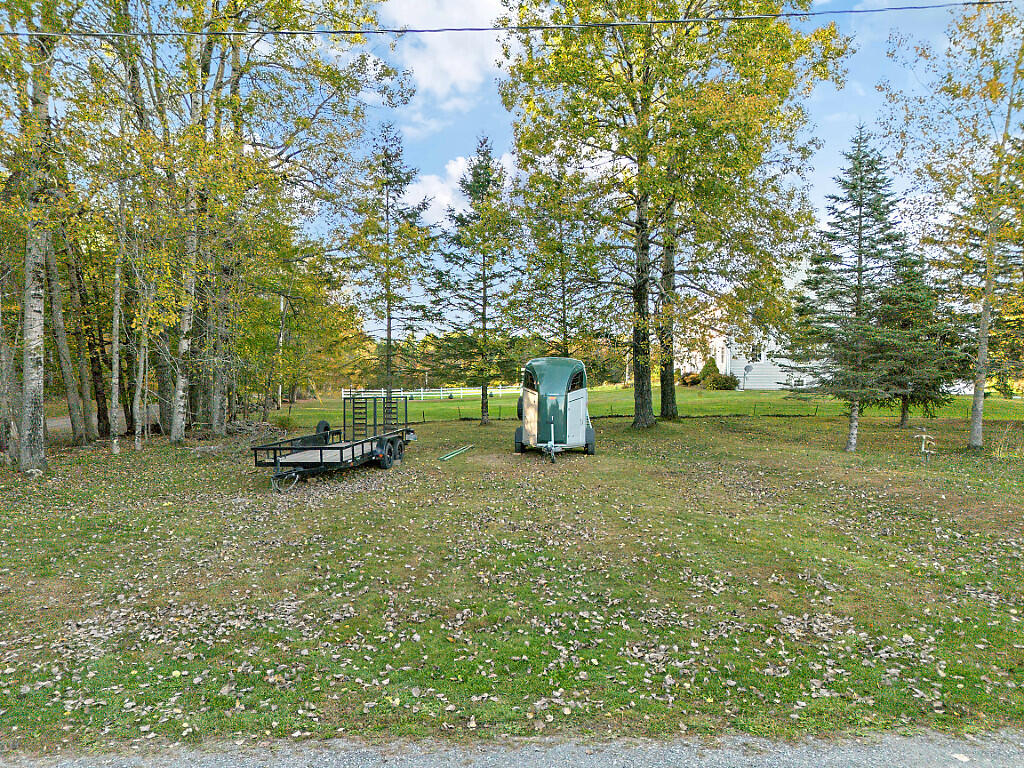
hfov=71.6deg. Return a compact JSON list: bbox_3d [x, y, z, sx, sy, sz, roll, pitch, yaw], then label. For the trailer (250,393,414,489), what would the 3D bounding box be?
[{"bbox_3d":[-4.130,1.190,16.300,2.300,1.670,6.200,0,0,6],"label":"trailer"}]

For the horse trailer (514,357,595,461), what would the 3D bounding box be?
[{"bbox_3d":[1.180,0.650,19.900,2.220,2.740,4.100,0,0,7],"label":"horse trailer"}]

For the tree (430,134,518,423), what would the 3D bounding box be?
[{"bbox_3d":[-1.750,-5.050,34.800,4.600,14.100,4.600,0,0,0],"label":"tree"}]

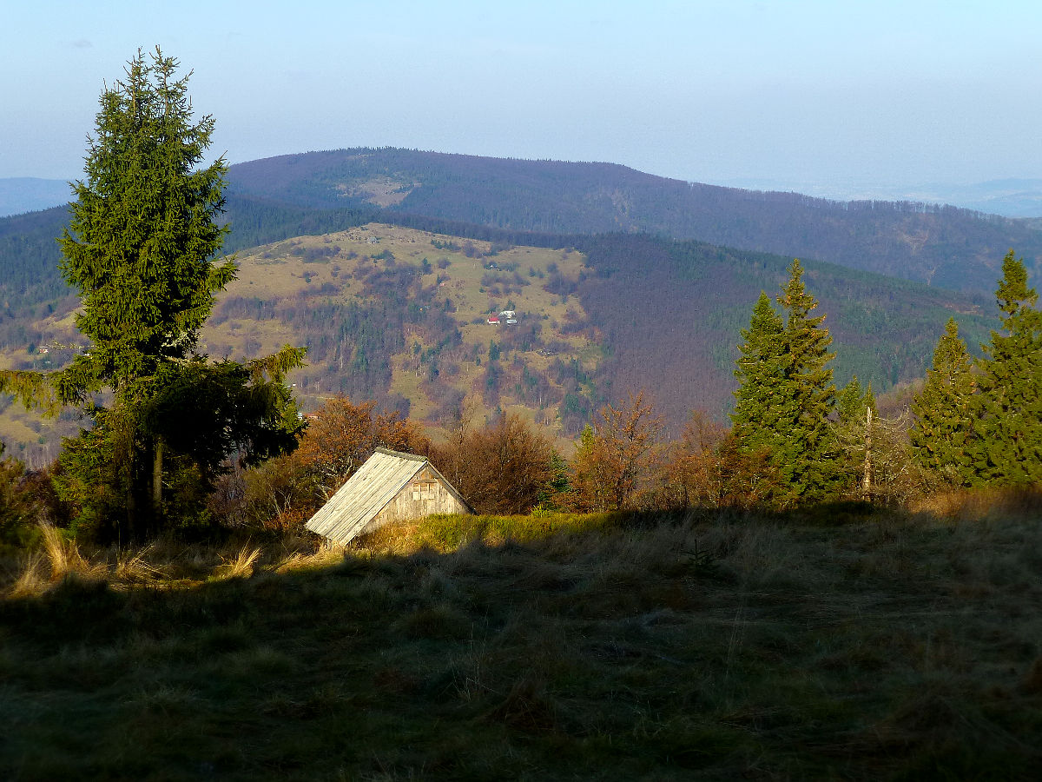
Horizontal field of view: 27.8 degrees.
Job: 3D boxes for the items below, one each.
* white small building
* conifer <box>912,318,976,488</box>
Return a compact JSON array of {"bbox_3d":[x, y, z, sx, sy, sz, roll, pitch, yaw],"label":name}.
[{"bbox_3d":[-3.451,3.225,59.569,4.467,2.909,3.229,-3,7,-26],"label":"white small building"},{"bbox_3d":[14.273,0.516,70.325,2.700,6.000,2.700,0,6,0],"label":"conifer"}]

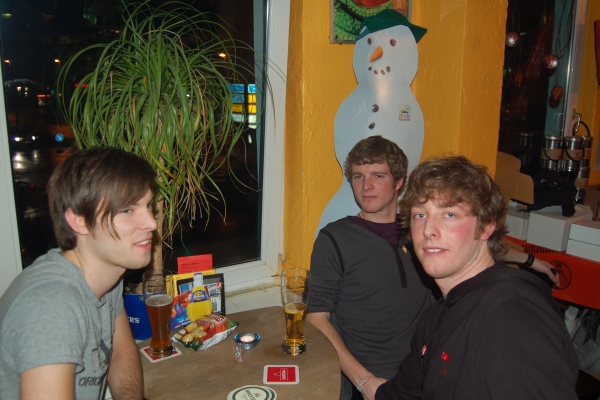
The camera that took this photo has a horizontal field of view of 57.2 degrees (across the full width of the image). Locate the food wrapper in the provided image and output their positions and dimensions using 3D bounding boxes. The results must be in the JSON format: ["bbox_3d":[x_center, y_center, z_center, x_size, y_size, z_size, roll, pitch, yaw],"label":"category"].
[{"bbox_3d":[-0.289,0.380,1.656,0.112,0.054,0.170,10,16,34],"label":"food wrapper"}]

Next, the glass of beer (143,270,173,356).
[{"bbox_3d":[-0.390,0.317,1.531,0.083,0.230,0.083,1,13,0],"label":"glass of beer"}]

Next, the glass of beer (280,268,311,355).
[{"bbox_3d":[-0.013,0.317,1.560,0.082,0.235,0.082,1,13,0],"label":"glass of beer"}]

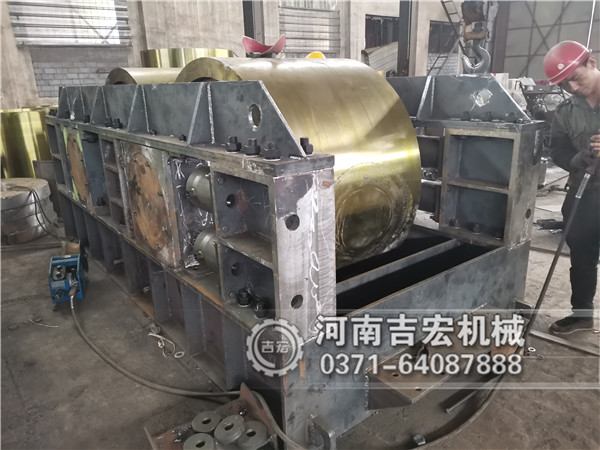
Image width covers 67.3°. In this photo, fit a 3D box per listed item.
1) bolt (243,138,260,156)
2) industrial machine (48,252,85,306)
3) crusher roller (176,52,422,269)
[{"bbox_3d":[-0.179,-0.288,1.677,0.057,0.058,0.057,-14,22,-36],"label":"bolt"},{"bbox_3d":[-1.765,0.388,3.431,0.220,0.330,0.380,-8,18,-20],"label":"industrial machine"},{"bbox_3d":[-0.112,-0.359,3.143,1.090,1.490,1.490,-15,21,-35],"label":"crusher roller"}]

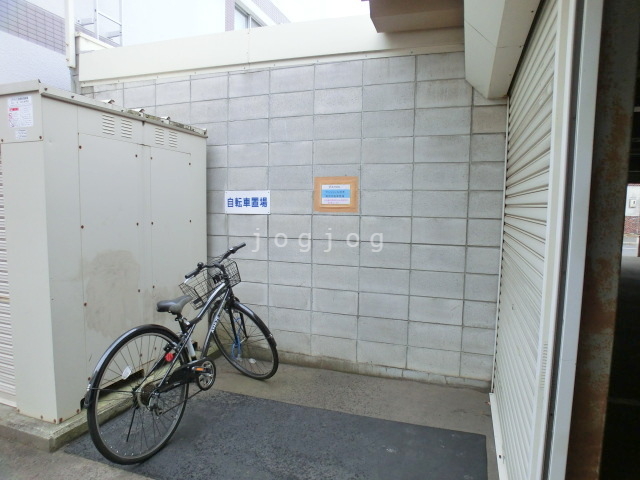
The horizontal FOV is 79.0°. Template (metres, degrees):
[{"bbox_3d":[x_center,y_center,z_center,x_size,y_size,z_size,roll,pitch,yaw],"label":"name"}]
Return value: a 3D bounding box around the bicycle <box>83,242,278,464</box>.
[{"bbox_3d":[-0.855,0.617,2.493,0.700,1.080,1.570,2,5,19],"label":"bicycle"}]

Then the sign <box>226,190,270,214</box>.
[{"bbox_3d":[-0.632,-0.326,3.379,0.444,0.203,0.010,2,4,18],"label":"sign"}]

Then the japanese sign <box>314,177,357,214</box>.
[{"bbox_3d":[0.129,-0.363,3.121,0.373,0.284,0.020,2,4,18],"label":"japanese sign"}]

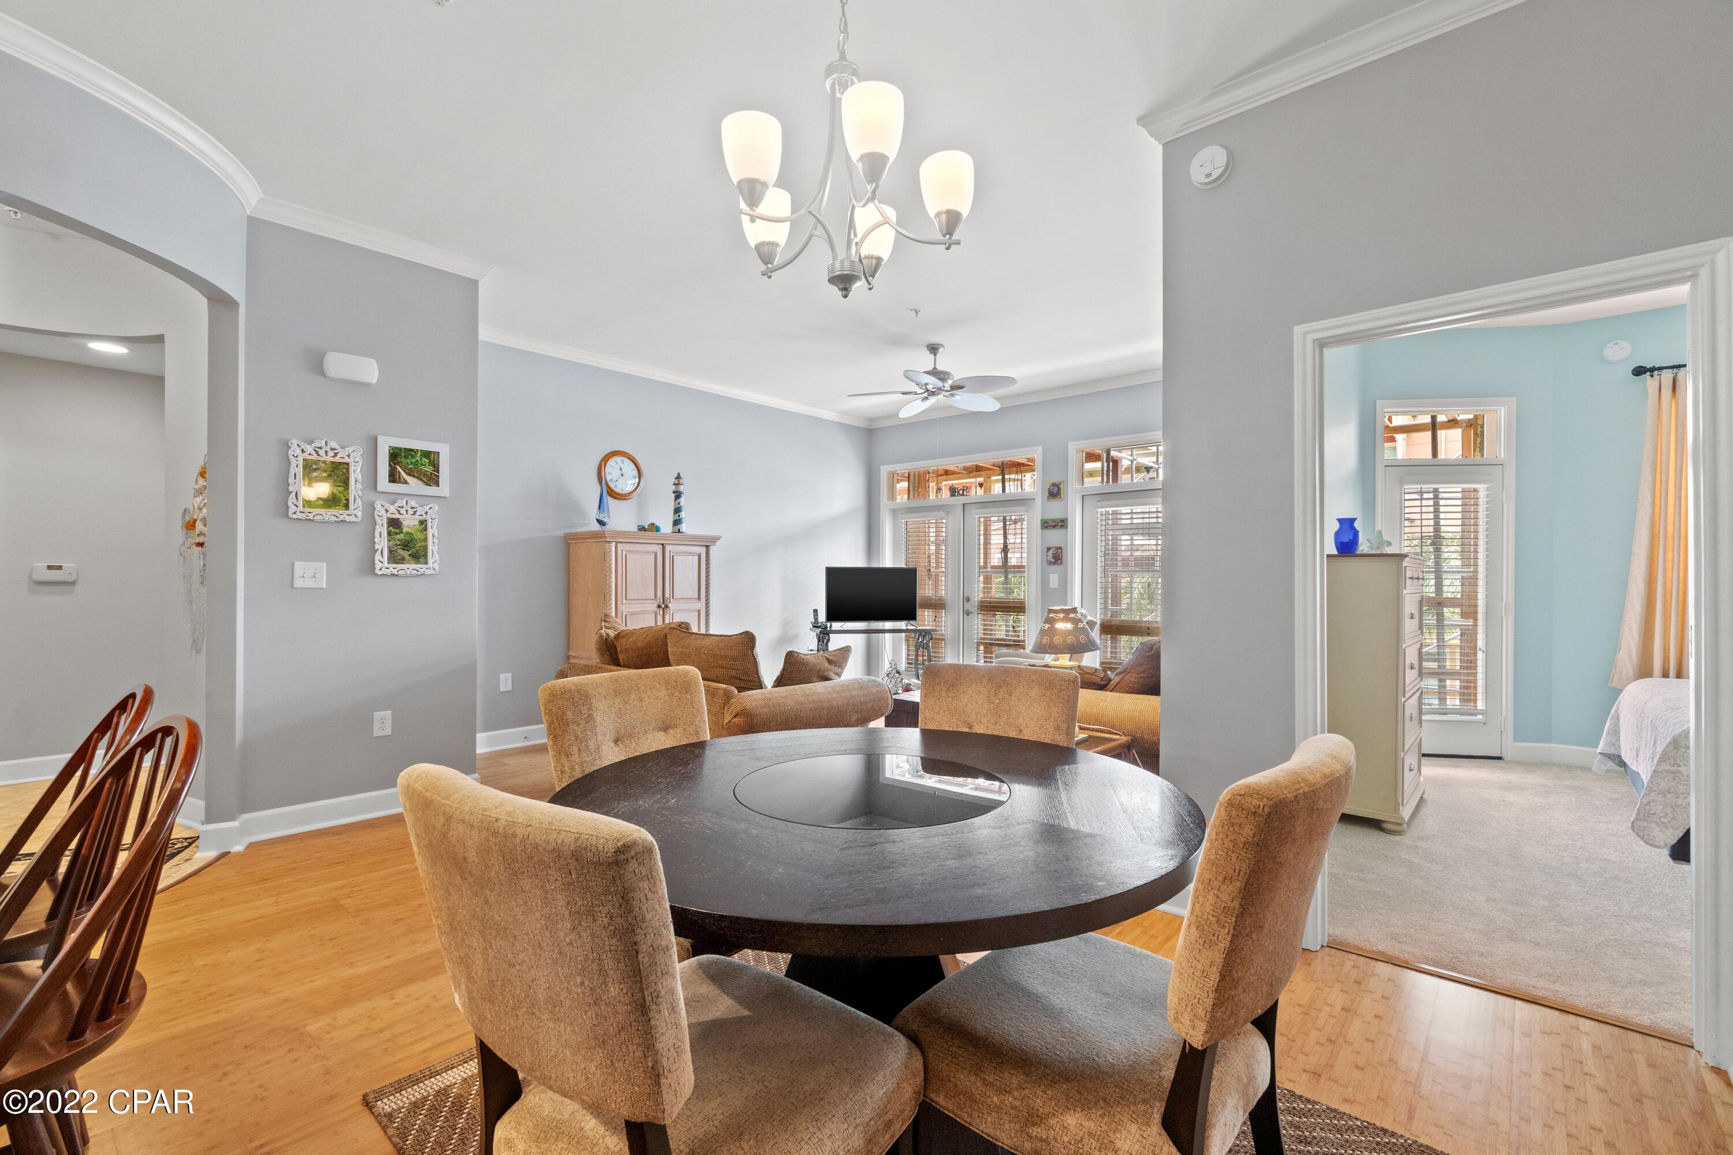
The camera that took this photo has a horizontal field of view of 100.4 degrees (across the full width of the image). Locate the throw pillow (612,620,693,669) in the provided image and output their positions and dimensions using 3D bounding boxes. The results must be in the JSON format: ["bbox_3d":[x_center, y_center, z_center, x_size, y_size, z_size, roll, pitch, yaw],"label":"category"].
[{"bbox_3d":[-1.353,0.493,4.577,0.580,0.470,0.200,0,-1,43],"label":"throw pillow"}]

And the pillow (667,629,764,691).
[{"bbox_3d":[-0.833,0.529,4.076,0.620,0.470,0.190,0,13,42],"label":"pillow"}]

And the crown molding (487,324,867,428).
[{"bbox_3d":[-1.449,-1.738,6.660,0.075,0.085,4.526,0,-1,42],"label":"crown molding"}]

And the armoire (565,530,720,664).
[{"bbox_3d":[-1.786,0.467,5.835,0.560,1.610,1.010,0,-1,43],"label":"armoire"}]

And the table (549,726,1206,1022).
[{"bbox_3d":[0.008,0.862,1.669,1.370,0.760,1.370,0,-1,42],"label":"table"}]

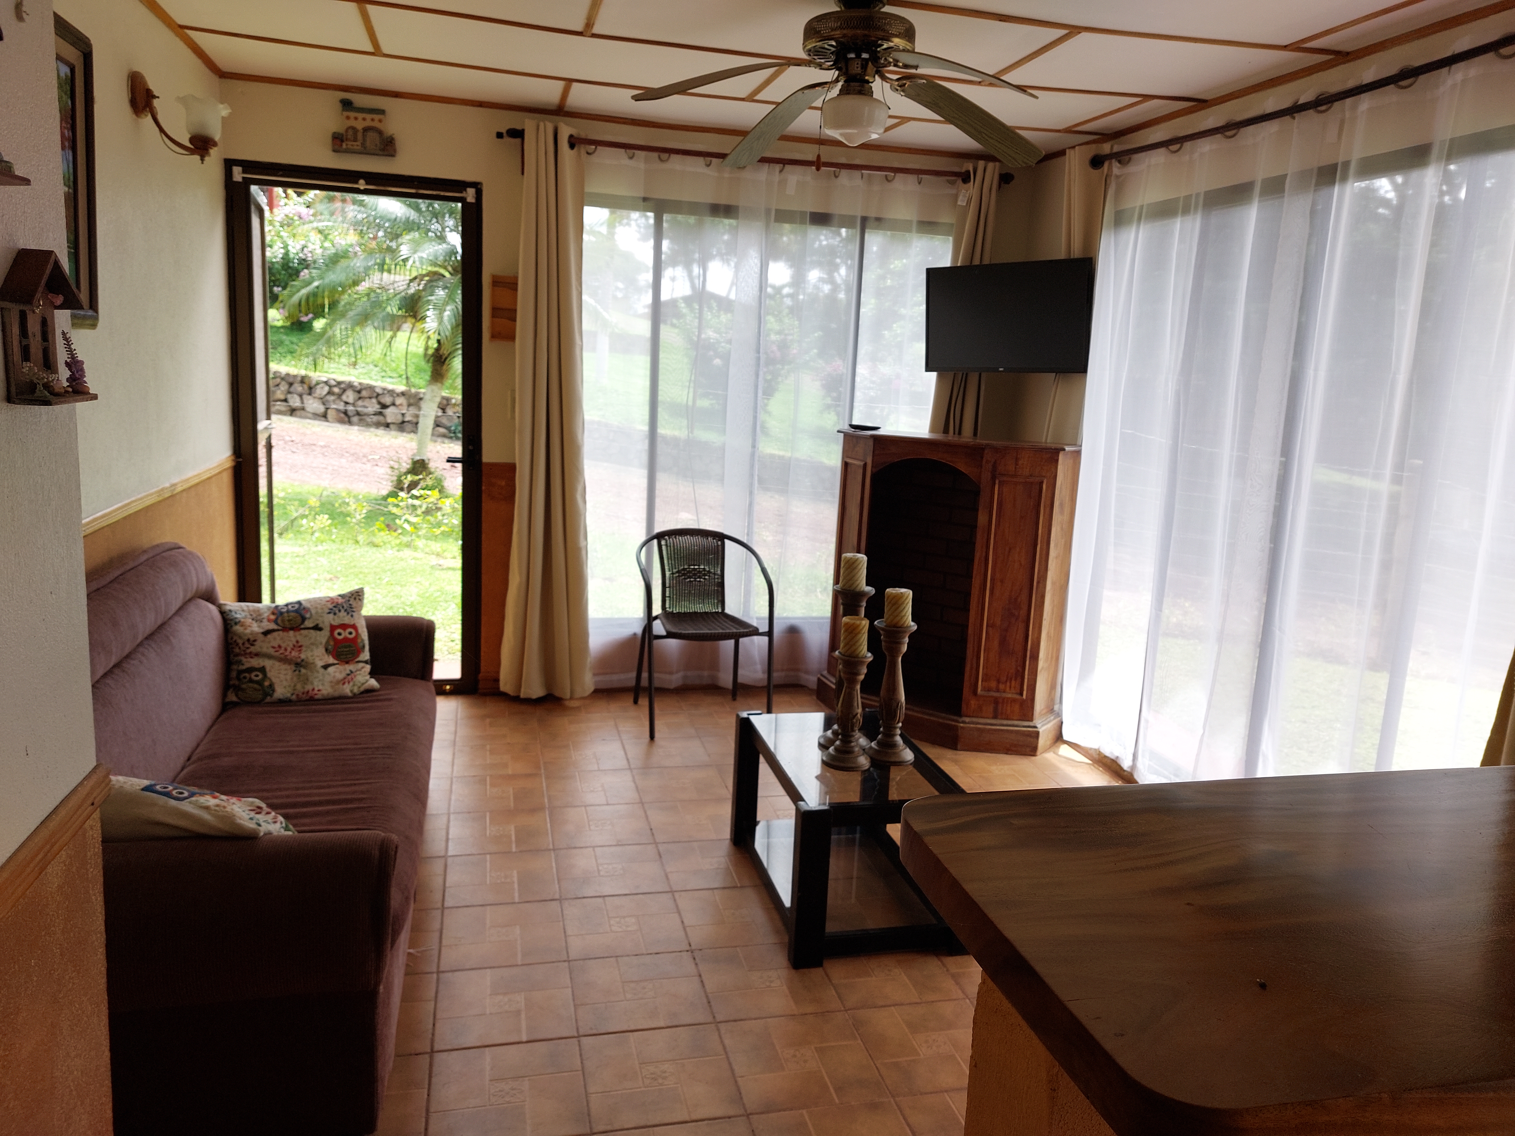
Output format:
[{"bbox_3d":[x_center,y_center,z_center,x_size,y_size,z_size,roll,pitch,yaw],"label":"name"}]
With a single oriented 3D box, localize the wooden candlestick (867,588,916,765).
[{"bbox_3d":[0.373,0.289,2.816,0.132,0.458,0.132,0,11,-14],"label":"wooden candlestick"}]

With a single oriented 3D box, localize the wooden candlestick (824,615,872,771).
[{"bbox_3d":[0.248,0.326,2.764,0.129,0.390,0.129,0,11,-14],"label":"wooden candlestick"}]

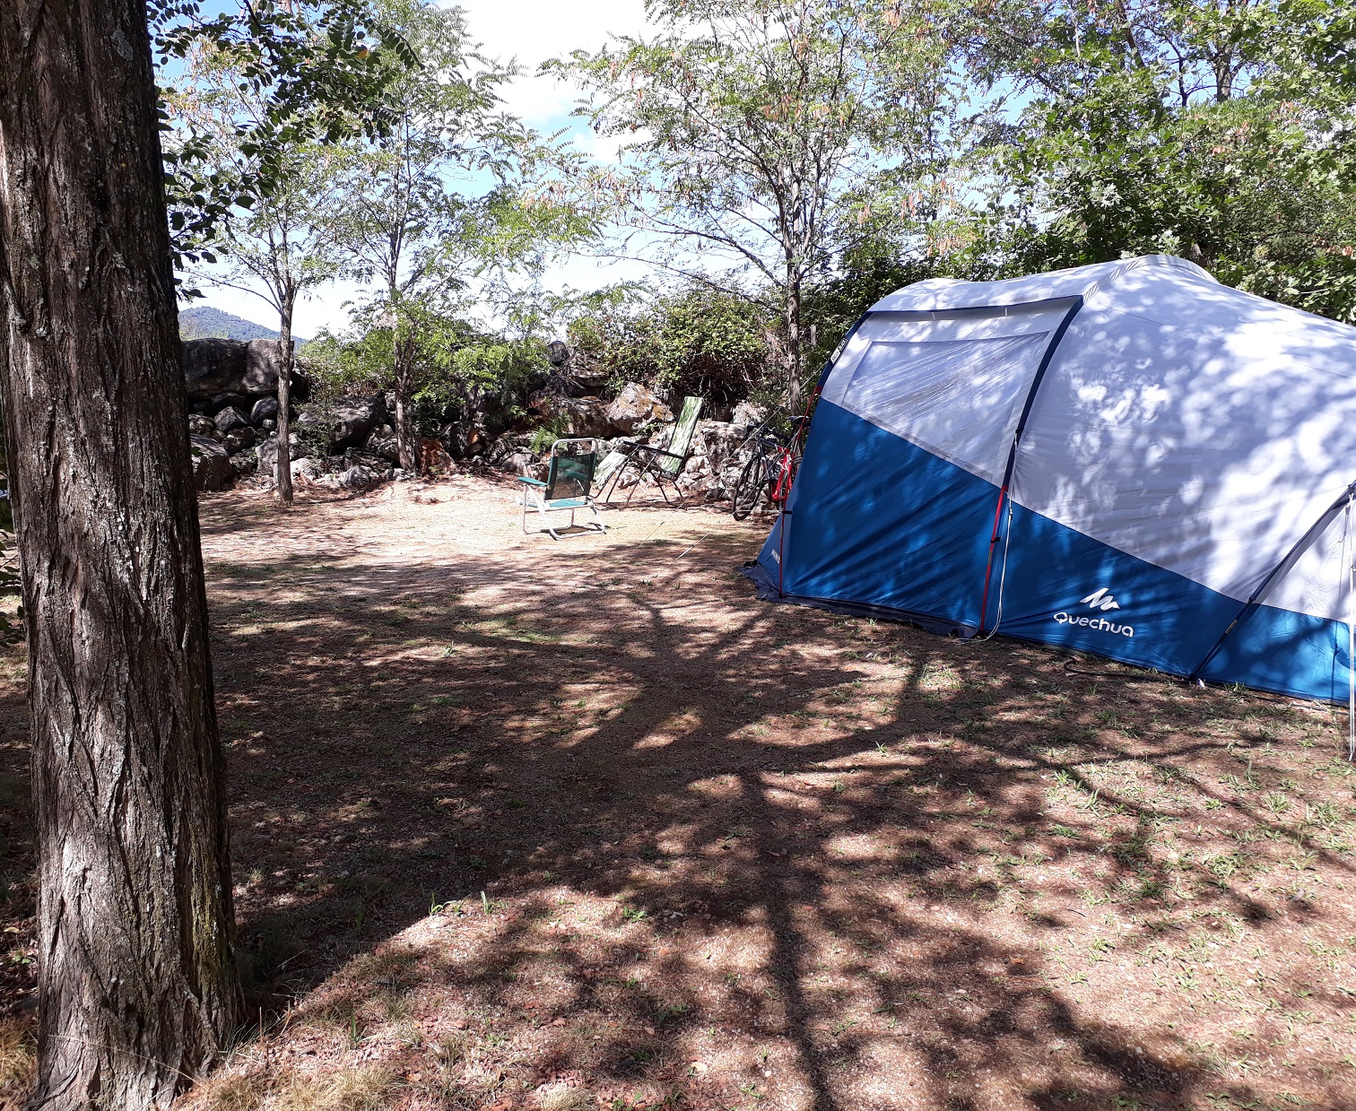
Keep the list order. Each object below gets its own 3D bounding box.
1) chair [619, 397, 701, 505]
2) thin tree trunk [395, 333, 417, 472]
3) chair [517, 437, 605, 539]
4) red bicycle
[{"bbox_3d":[-0.280,-1.120,12.200,1.000,1.100,0.620,-4,10,-23],"label":"chair"},{"bbox_3d":[-3.530,-1.990,15.000,0.240,1.800,0.240,0,9,0],"label":"thin tree trunk"},{"bbox_3d":[-1.020,-0.615,10.130,0.580,0.860,0.620,-9,13,-43],"label":"chair"},{"bbox_3d":[0.950,-0.890,11.400,0.570,0.990,1.660,18,16,26],"label":"red bicycle"}]

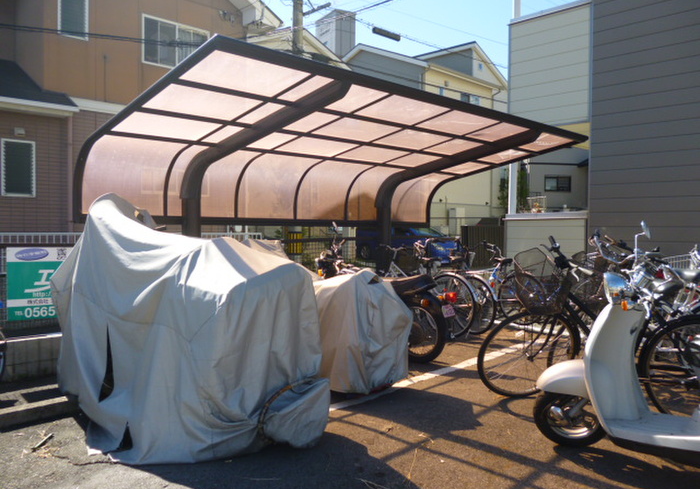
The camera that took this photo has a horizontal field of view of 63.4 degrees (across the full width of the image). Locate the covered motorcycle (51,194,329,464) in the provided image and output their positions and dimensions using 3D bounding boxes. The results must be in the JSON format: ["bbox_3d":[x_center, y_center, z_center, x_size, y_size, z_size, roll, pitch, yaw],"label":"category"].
[{"bbox_3d":[-1.038,0.388,3.326,2.030,1.280,0.840,2,2,35],"label":"covered motorcycle"}]

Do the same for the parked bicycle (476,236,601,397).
[{"bbox_3d":[1.545,0.516,3.227,1.680,1.080,0.620,2,2,40],"label":"parked bicycle"}]

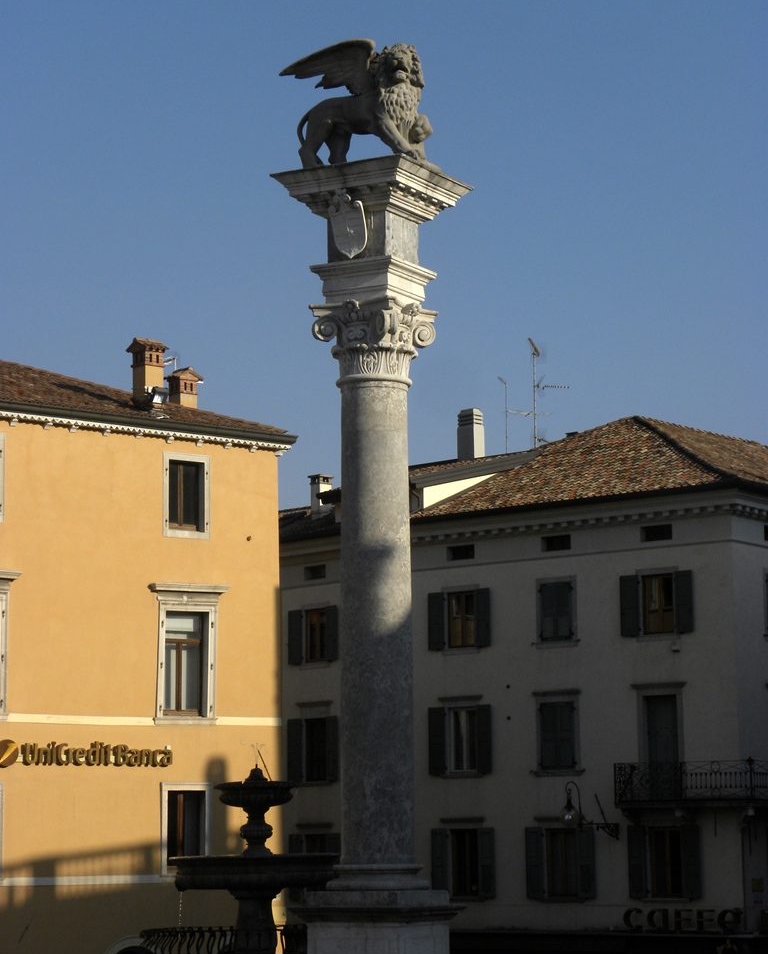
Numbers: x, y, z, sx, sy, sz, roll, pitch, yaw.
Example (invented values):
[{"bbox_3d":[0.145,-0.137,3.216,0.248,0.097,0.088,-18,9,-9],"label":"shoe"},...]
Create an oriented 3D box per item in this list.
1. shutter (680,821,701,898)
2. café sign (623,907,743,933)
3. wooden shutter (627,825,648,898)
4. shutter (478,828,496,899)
[{"bbox_3d":[7.169,8.990,65.623,0.520,1.700,0.045,-7,-10,41],"label":"shutter"},{"bbox_3d":[7.250,10.777,68.305,3.600,0.570,0.120,-7,-10,42],"label":"café sign"},{"bbox_3d":[6.023,9.137,66.641,0.520,1.700,0.045,-7,-10,41],"label":"wooden shutter"},{"bbox_3d":[2.552,9.589,69.724,0.520,1.700,0.045,-7,-10,41],"label":"shutter"}]

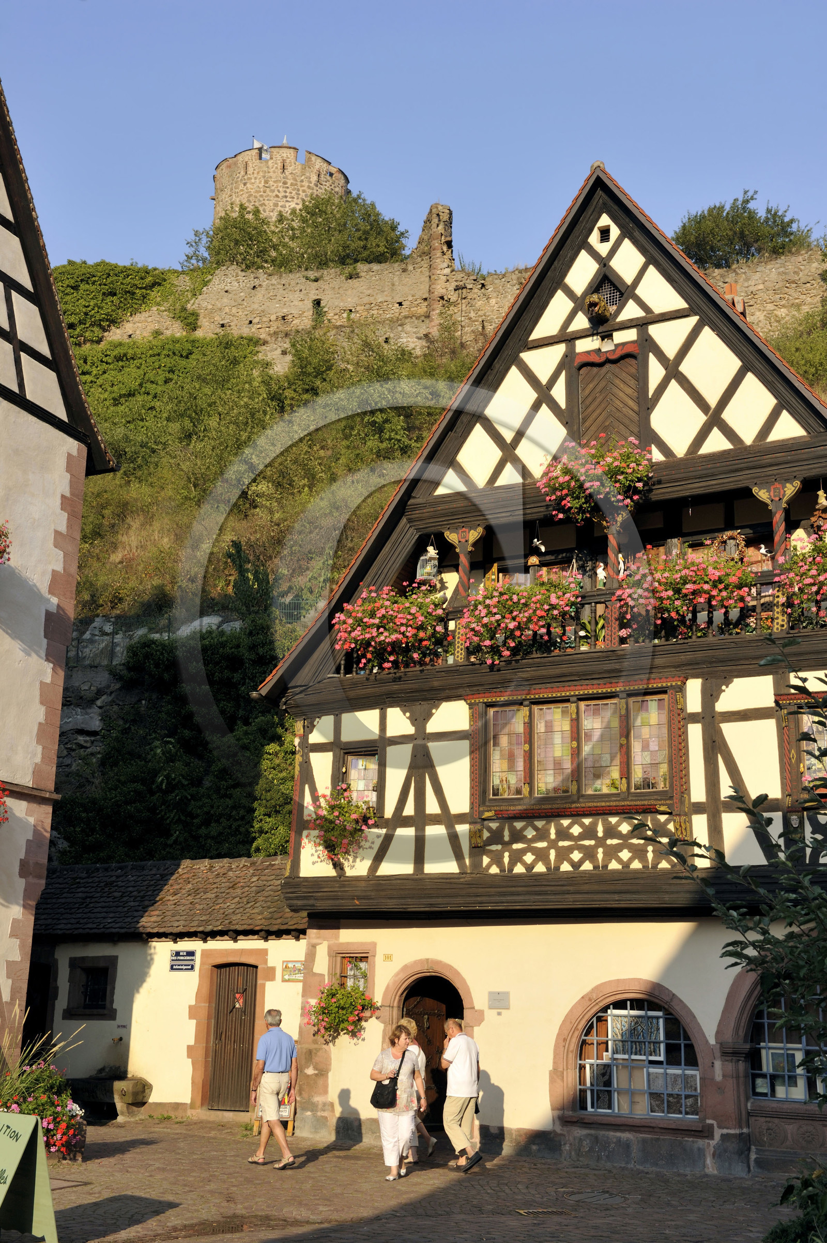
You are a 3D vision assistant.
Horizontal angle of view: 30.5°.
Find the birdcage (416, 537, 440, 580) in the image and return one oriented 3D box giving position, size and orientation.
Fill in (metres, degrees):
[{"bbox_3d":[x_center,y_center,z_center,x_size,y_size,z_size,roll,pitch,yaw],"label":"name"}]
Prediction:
[{"bbox_3d":[0.203,-0.858,21.127,0.270,0.620,0.270,-7,-16,30],"label":"birdcage"}]

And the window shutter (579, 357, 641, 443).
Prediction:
[{"bbox_3d":[2.576,-2.787,19.943,0.840,1.450,0.100,-7,-16,30],"label":"window shutter"}]

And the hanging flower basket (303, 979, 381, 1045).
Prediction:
[{"bbox_3d":[-0.967,5.189,20.305,0.920,0.820,0.580,-7,-16,30],"label":"hanging flower basket"}]

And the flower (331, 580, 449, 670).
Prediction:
[{"bbox_3d":[-0.349,0.056,21.477,1.816,1.290,0.600,-7,-17,30],"label":"flower"}]

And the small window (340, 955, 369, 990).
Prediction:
[{"bbox_3d":[-0.801,4.854,20.708,0.450,0.570,0.100,-7,-16,30],"label":"small window"}]

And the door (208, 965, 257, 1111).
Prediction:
[{"bbox_3d":[-2.672,6.150,22.465,0.750,2.070,0.100,-7,-16,30],"label":"door"}]

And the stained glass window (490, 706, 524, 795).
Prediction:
[{"bbox_3d":[1.267,1.781,20.633,0.476,1.203,0.050,-7,-17,30],"label":"stained glass window"}]

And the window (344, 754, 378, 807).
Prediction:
[{"bbox_3d":[-0.747,2.320,21.841,0.526,0.879,0.050,-7,-17,30],"label":"window"}]

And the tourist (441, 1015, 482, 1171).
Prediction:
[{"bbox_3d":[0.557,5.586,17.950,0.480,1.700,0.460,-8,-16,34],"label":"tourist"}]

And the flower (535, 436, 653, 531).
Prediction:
[{"bbox_3d":[2.410,-1.863,20.255,1.636,1.224,0.700,-7,-17,30],"label":"flower"}]

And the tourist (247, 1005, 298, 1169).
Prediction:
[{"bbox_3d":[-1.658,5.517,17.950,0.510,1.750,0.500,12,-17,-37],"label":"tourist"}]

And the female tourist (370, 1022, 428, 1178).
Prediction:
[{"bbox_3d":[-0.174,5.366,17.000,0.600,1.640,0.500,0,-14,4],"label":"female tourist"}]

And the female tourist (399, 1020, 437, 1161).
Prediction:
[{"bbox_3d":[0.053,5.710,18.500,0.500,1.640,0.460,-9,-17,37],"label":"female tourist"}]

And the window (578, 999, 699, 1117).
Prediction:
[{"bbox_3d":[2.746,5.312,18.475,1.540,1.360,0.140,-7,-16,30],"label":"window"}]

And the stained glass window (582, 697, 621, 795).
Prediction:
[{"bbox_3d":[2.464,1.632,19.940,0.499,1.212,0.050,-7,-17,30],"label":"stained glass window"}]

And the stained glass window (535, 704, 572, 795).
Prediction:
[{"bbox_3d":[1.874,1.712,20.280,0.513,1.206,0.050,-7,-17,30],"label":"stained glass window"}]

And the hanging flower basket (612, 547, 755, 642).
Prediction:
[{"bbox_3d":[3.414,-0.337,19.276,1.857,1.183,0.600,-7,-17,30],"label":"hanging flower basket"}]

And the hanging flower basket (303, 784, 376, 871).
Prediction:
[{"bbox_3d":[-1.045,2.869,21.425,1.147,1.169,0.450,-7,-17,30],"label":"hanging flower basket"}]

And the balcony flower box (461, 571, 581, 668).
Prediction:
[{"bbox_3d":[1.429,-0.045,20.413,1.715,1.266,0.600,-7,-17,30],"label":"balcony flower box"}]

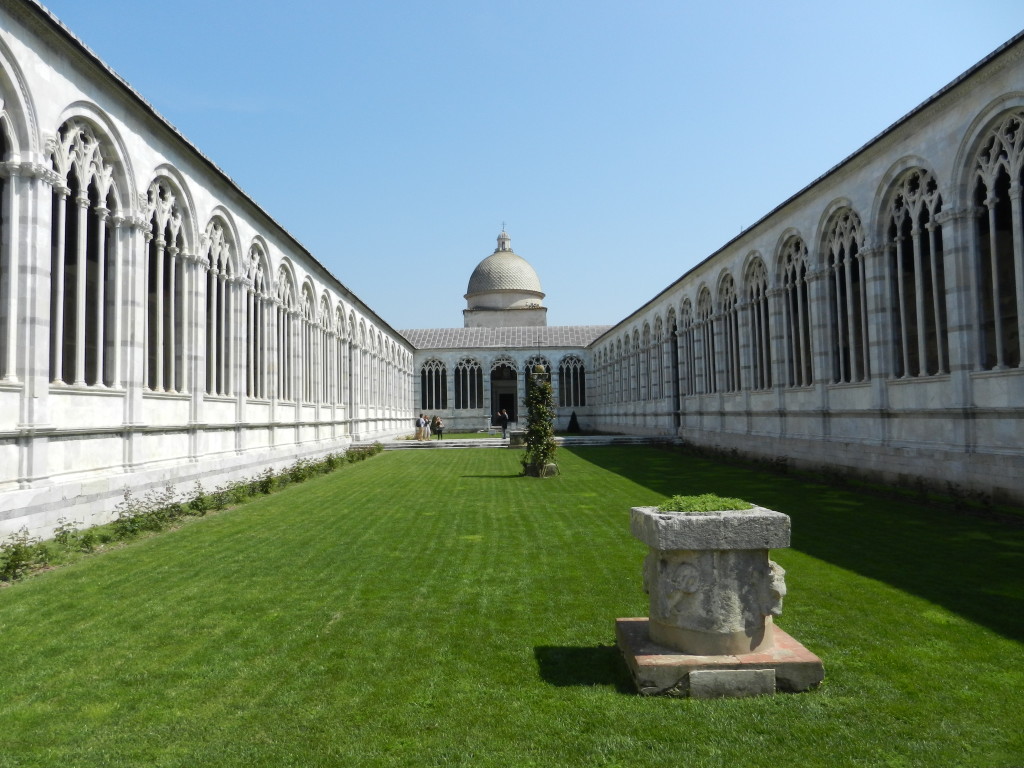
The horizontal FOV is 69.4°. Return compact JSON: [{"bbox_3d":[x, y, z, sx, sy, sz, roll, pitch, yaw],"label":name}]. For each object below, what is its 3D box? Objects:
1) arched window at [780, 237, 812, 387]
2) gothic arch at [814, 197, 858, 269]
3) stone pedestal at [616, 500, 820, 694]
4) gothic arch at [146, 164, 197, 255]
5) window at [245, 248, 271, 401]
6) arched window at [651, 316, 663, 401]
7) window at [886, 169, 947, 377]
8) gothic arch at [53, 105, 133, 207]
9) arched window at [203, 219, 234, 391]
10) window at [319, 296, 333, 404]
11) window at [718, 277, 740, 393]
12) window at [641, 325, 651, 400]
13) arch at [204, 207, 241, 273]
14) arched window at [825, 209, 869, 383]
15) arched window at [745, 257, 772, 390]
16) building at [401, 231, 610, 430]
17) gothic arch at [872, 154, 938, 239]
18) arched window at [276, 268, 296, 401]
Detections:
[{"bbox_3d":[11.153,-2.882,29.058,0.450,5.970,3.050,-1,-2,-2],"label":"arched window"},{"bbox_3d":[11.170,-5.273,25.437,0.500,2.100,3.600,-1,-2,-2],"label":"gothic arch"},{"bbox_3d":[1.484,1.544,5.626,1.251,1.174,1.212,-1,-2,1],"label":"stone pedestal"},{"bbox_3d":[-9.564,-4.974,20.272,0.485,2.115,3.395,-1,-2,-2],"label":"gothic arch"},{"bbox_3d":[-9.746,-2.368,27.925,0.485,5.946,3.104,-1,-2,-2],"label":"window"},{"bbox_3d":[10.355,-1.766,51.659,0.485,5.946,3.104,-1,-2,-2],"label":"arched window"},{"bbox_3d":[11.400,-3.224,21.082,0.450,5.970,3.050,-1,-2,-2],"label":"window"},{"bbox_3d":[-9.471,-5.191,16.908,0.500,2.100,3.600,-1,-2,-2],"label":"gothic arch"},{"bbox_3d":[-9.641,-2.535,24.050,0.485,5.946,3.104,-1,-2,-2],"label":"arched window"},{"bbox_3d":[-10.220,-1.927,40.856,0.450,5.970,3.050,-1,-2,-2],"label":"window"},{"bbox_3d":[10.780,-2.446,35.868,0.485,5.946,3.104,-1,-2,-2],"label":"window"},{"bbox_3d":[10.287,-1.687,56.947,0.450,5.970,3.050,-1,-2,-2],"label":"window"},{"bbox_3d":[-9.668,-4.807,24.147,0.485,2.115,3.395,-1,-2,-2],"label":"arch"},{"bbox_3d":[11.094,-2.947,24.243,0.485,5.946,3.104,-1,-2,-2],"label":"arched window"},{"bbox_3d":[11.025,-2.706,33.170,0.450,5.970,3.050,-1,-2,-2],"label":"arched window"},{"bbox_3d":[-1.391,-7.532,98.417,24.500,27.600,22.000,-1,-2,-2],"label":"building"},{"bbox_3d":[11.133,-5.386,20.464,0.485,2.115,3.395,-1,-2,-2],"label":"gothic arch"},{"bbox_3d":[-9.850,-2.201,31.800,0.485,5.946,3.104,-1,-2,-2],"label":"arched window"}]

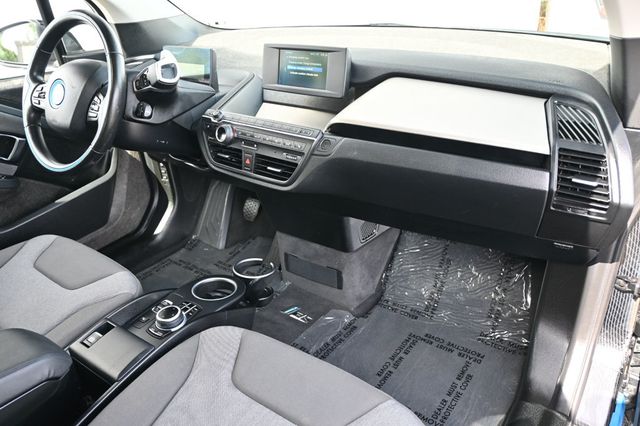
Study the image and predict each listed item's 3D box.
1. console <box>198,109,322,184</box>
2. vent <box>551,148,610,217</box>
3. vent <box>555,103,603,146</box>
[{"bbox_3d":[-0.123,-0.145,1.104,0.310,0.125,0.085,14,14,29],"label":"console"},{"bbox_3d":[0.423,-0.048,0.804,0.080,0.104,0.030,14,11,29],"label":"vent"},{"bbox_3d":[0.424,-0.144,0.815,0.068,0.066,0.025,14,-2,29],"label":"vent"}]

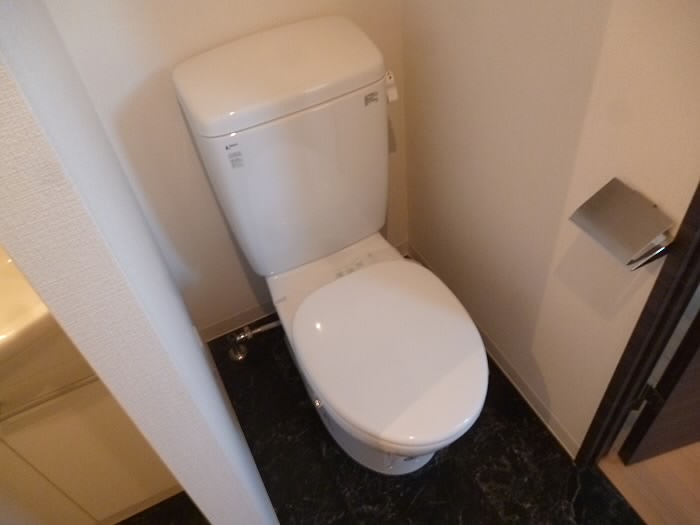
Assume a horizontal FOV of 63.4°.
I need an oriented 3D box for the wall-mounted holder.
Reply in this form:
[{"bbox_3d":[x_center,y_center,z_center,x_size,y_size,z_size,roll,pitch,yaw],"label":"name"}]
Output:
[{"bbox_3d":[0.425,-0.054,0.903,0.091,0.086,0.124,-23,48,-14],"label":"wall-mounted holder"}]

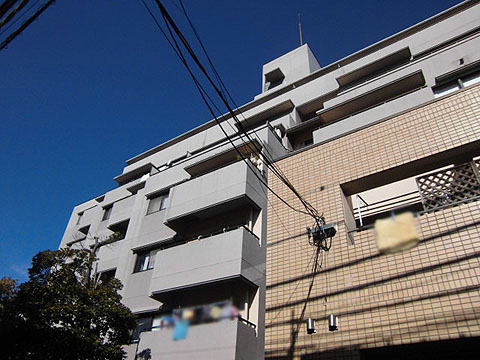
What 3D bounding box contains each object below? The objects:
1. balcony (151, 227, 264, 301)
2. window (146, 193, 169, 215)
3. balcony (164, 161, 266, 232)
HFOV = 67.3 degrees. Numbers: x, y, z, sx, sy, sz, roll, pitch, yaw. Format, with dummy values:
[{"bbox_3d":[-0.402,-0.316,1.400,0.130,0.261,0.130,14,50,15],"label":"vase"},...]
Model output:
[{"bbox_3d":[-1.178,2.976,12.028,3.780,1.530,1.150,-20,-43,28],"label":"balcony"},{"bbox_3d":[-3.581,1.014,16.384,1.600,1.080,0.150,-20,-43,28],"label":"window"},{"bbox_3d":[-1.018,0.736,13.701,3.780,1.530,1.150,-20,-43,28],"label":"balcony"}]

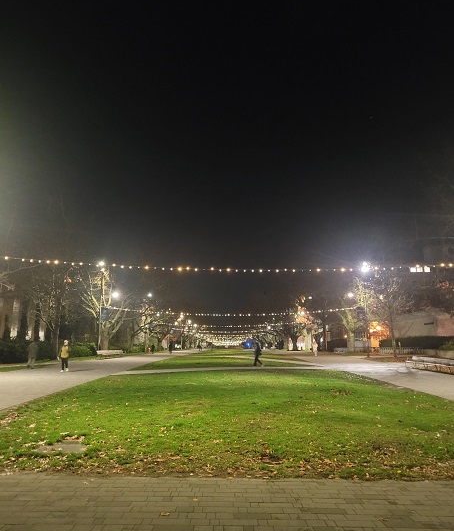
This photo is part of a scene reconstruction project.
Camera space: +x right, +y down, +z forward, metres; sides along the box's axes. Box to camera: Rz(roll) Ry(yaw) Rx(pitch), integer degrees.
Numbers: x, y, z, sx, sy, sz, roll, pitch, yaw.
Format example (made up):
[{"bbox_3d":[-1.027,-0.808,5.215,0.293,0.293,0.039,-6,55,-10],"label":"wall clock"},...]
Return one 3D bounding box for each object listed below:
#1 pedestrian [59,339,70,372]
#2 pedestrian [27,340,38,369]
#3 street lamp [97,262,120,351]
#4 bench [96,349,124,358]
[{"bbox_3d":[-8.708,4.885,24.541,0.560,1.700,0.400,-1,-10,6],"label":"pedestrian"},{"bbox_3d":[-11.836,5.433,27.845,0.560,1.750,0.450,-2,-10,11],"label":"pedestrian"},{"bbox_3d":[-11.903,4.325,45.786,2.000,9.500,0.500,0,-10,0],"label":"street lamp"},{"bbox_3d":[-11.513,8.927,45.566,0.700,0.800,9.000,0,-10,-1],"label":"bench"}]

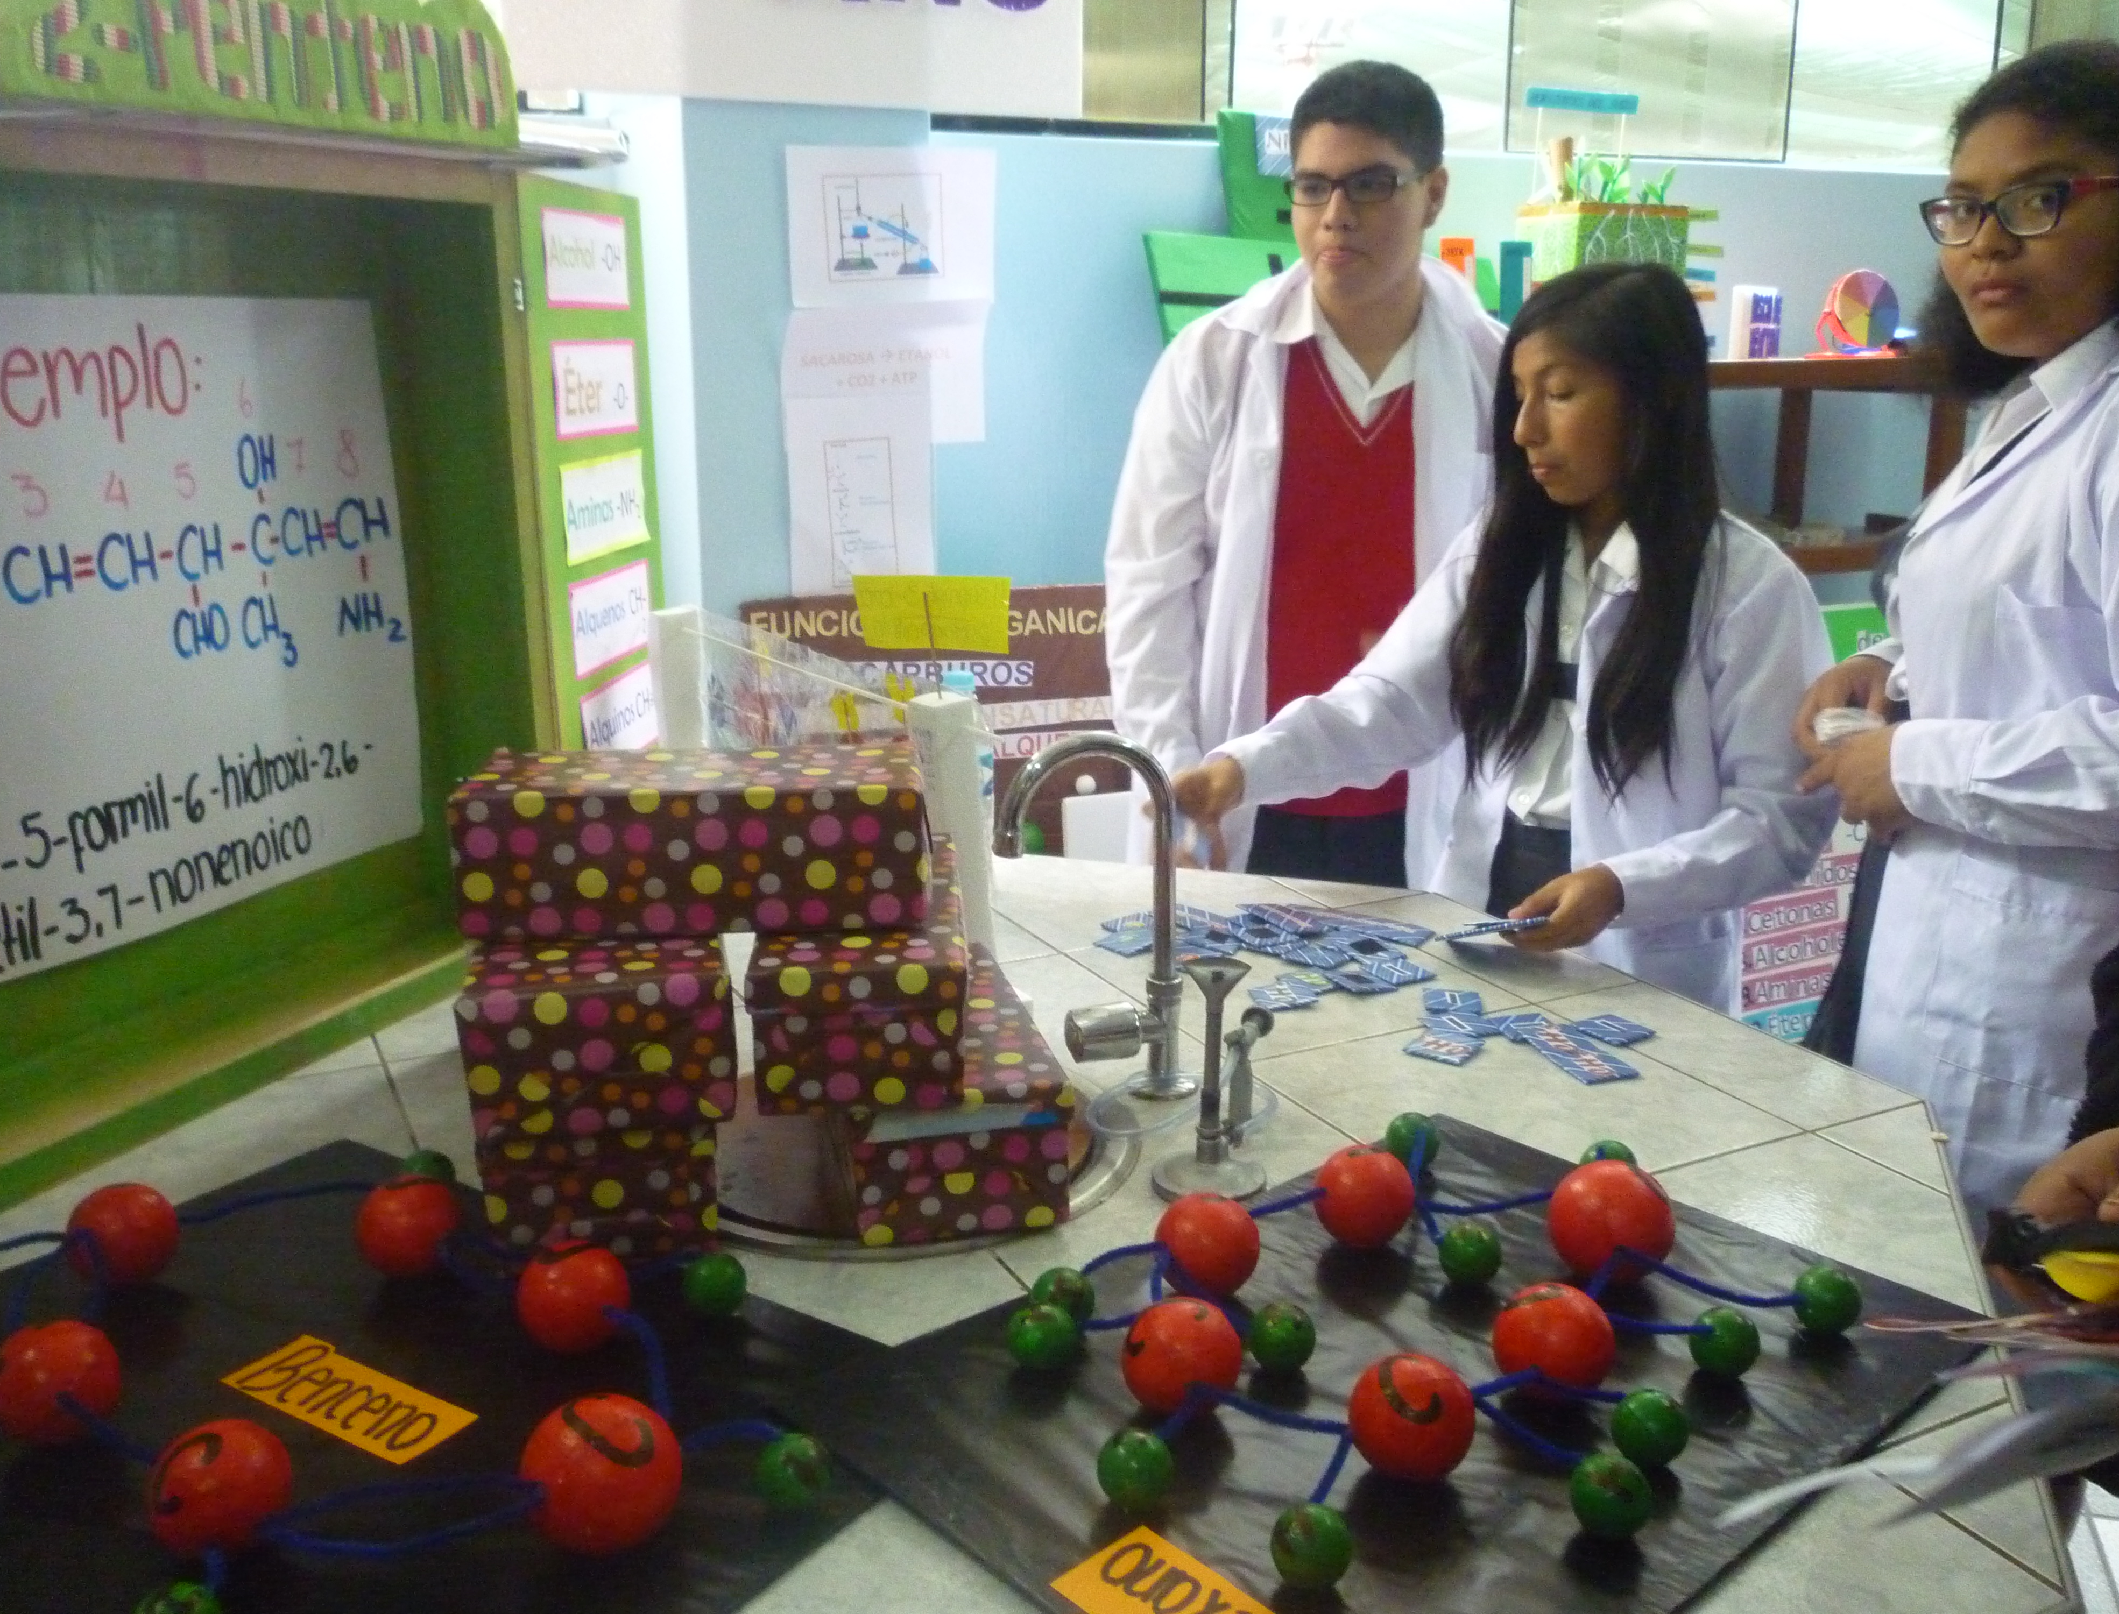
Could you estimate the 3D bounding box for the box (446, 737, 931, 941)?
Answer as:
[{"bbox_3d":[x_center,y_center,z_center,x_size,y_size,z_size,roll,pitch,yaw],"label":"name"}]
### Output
[{"bbox_3d":[-0.239,0.021,1.218,0.296,0.095,0.134,-1,14,-5],"label":"box"}]

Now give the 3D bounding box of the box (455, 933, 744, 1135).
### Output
[{"bbox_3d":[-0.311,0.117,1.223,0.157,0.092,0.295,-3,14,-13],"label":"box"}]

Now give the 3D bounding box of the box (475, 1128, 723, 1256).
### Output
[{"bbox_3d":[-0.307,0.204,1.239,0.140,0.085,0.290,-3,14,-11],"label":"box"}]

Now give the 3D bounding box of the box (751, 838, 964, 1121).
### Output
[{"bbox_3d":[-0.135,0.106,1.247,0.133,0.089,0.307,-1,14,-5],"label":"box"}]

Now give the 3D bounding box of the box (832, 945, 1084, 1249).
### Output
[{"bbox_3d":[-0.093,0.192,1.277,0.136,0.092,0.302,-3,14,-13],"label":"box"}]

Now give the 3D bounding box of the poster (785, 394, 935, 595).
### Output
[{"bbox_3d":[-0.282,-0.439,2.572,0.210,0.288,0.006,-5,15,-19],"label":"poster"}]

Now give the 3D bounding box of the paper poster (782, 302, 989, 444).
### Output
[{"bbox_3d":[-0.246,-0.615,2.541,0.295,0.202,0.006,-5,15,-19],"label":"paper poster"}]

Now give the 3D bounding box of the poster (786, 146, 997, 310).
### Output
[{"bbox_3d":[-0.231,-0.805,2.500,0.297,0.210,0.006,-5,15,-19],"label":"poster"}]

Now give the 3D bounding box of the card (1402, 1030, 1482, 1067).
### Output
[{"bbox_3d":[0.310,0.192,1.456,0.050,0.003,0.050,8,16,29],"label":"card"}]

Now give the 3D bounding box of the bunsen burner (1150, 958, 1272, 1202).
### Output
[{"bbox_3d":[0.102,0.177,1.200,0.080,0.156,0.080,0,14,0],"label":"bunsen burner"}]

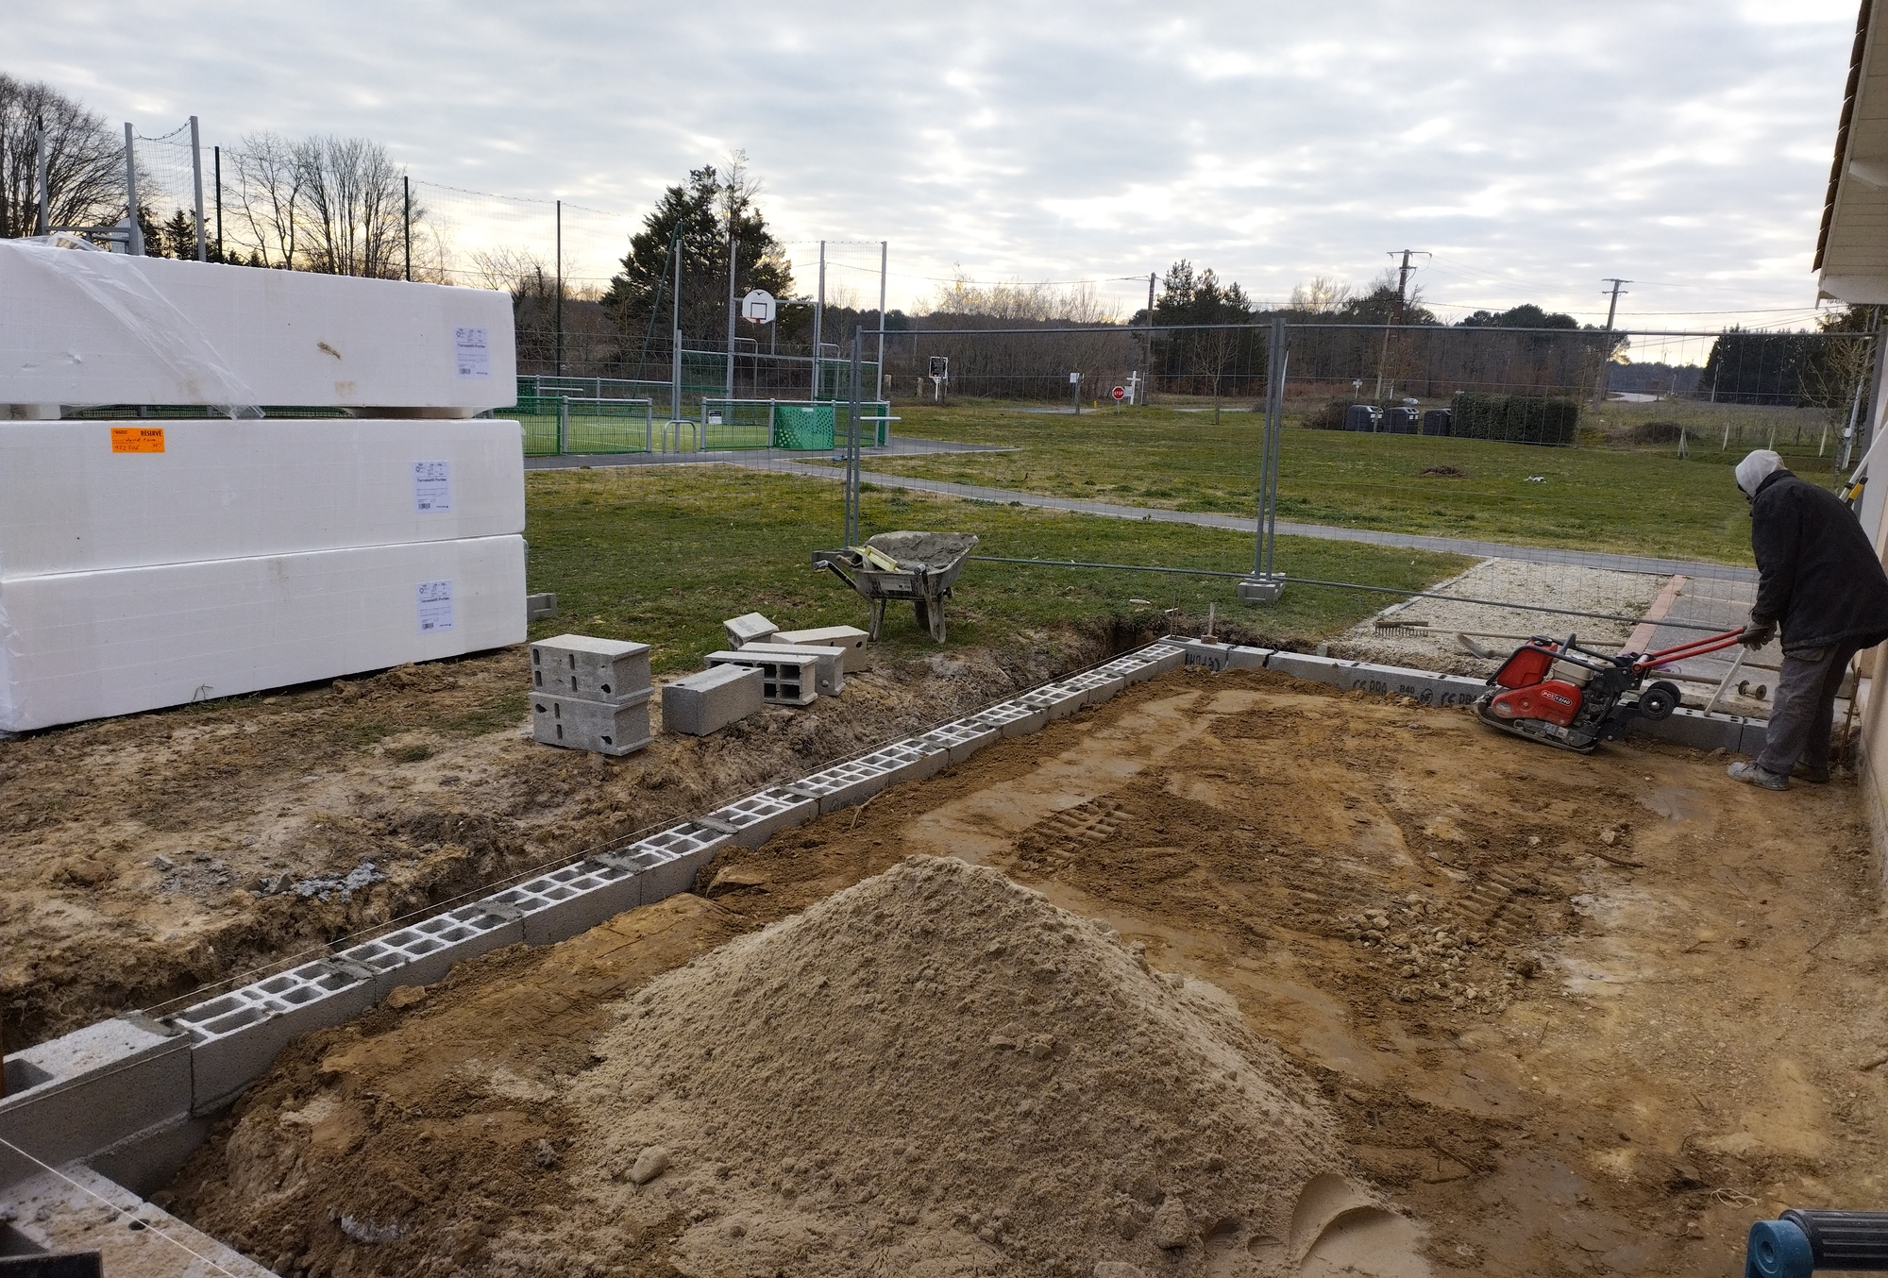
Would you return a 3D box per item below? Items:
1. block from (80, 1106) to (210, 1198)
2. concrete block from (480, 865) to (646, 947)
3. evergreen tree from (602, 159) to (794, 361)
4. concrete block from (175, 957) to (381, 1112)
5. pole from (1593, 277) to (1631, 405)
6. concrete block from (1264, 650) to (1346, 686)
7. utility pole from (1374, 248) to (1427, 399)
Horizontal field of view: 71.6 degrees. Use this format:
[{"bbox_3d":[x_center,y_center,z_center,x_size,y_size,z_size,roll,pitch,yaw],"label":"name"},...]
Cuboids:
[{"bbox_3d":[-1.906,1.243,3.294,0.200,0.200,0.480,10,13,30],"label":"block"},{"bbox_3d":[-1.254,0.895,4.302,0.200,0.175,0.500,10,13,30],"label":"concrete block"},{"bbox_3d":[-10.863,-15.821,57.902,8.600,11.200,8.200,1,11,-11],"label":"evergreen tree"},{"bbox_3d":[-1.770,1.027,3.437,0.200,0.180,0.494,9,13,31],"label":"concrete block"},{"bbox_3d":[46.607,-20.659,92.106,2.100,9.130,0.400,8,12,25],"label":"pole"},{"bbox_3d":[2.327,0.220,8.314,0.500,0.200,0.200,9,13,30],"label":"concrete block"},{"bbox_3d":[25.030,-16.511,72.006,2.600,10.300,0.400,6,12,18],"label":"utility pole"}]

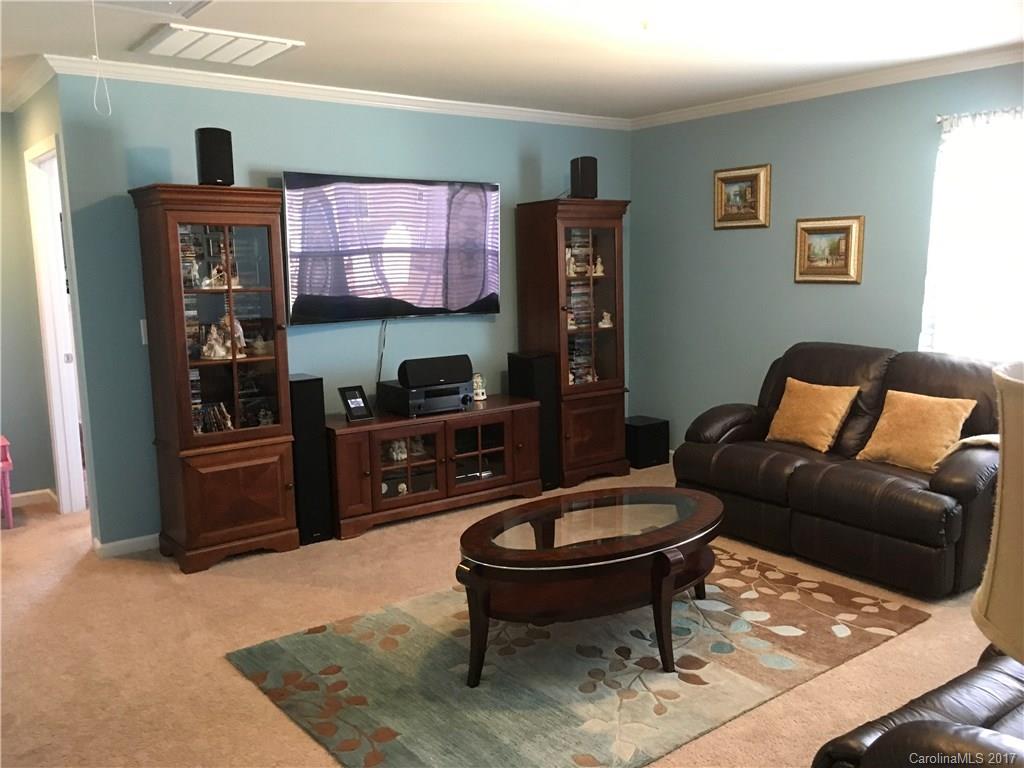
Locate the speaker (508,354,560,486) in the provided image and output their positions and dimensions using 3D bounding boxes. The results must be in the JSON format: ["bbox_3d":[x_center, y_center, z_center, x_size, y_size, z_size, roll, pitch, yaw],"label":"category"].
[{"bbox_3d":[0.142,0.230,5.569,0.201,0.871,0.256,-7,10,-37],"label":"speaker"}]

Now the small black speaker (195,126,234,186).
[{"bbox_3d":[-1.418,-1.073,4.098,0.151,0.267,0.151,-7,10,-37],"label":"small black speaker"}]

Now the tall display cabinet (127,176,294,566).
[{"bbox_3d":[-1.499,-0.045,4.388,0.615,1.851,0.456,-7,11,-37],"label":"tall display cabinet"}]

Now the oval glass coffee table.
[{"bbox_3d":[0.343,0.774,3.377,1.310,0.496,0.829,-7,11,-36],"label":"oval glass coffee table"}]

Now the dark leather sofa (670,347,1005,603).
[{"bbox_3d":[1.672,0.338,4.312,0.955,0.975,1.588,-7,10,-37],"label":"dark leather sofa"}]

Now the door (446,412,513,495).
[{"bbox_3d":[-0.189,0.416,5.115,0.477,0.450,0.022,-7,10,-37],"label":"door"}]

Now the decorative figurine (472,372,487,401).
[{"bbox_3d":[-0.206,0.011,5.482,0.080,0.173,0.080,-7,10,-37],"label":"decorative figurine"}]

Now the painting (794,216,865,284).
[{"bbox_3d":[1.879,-0.787,5.095,0.045,0.388,0.439,-7,10,-37],"label":"painting"}]

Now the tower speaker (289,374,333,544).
[{"bbox_3d":[-1.135,0.401,4.662,0.188,0.880,0.253,-7,11,-36],"label":"tower speaker"}]

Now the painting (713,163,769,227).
[{"bbox_3d":[1.489,-1.200,5.543,0.045,0.389,0.439,-7,10,-37],"label":"painting"}]

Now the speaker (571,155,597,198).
[{"bbox_3d":[0.462,-1.327,5.613,0.160,0.269,0.164,-6,10,-31],"label":"speaker"}]

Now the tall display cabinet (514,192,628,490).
[{"bbox_3d":[0.429,-0.286,5.823,0.615,1.851,0.456,-7,11,-35],"label":"tall display cabinet"}]

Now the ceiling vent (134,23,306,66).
[{"bbox_3d":[-1.320,-1.511,3.841,0.583,0.022,0.583,-7,10,-37],"label":"ceiling vent"}]

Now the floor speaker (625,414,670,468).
[{"bbox_3d":[0.940,0.423,6.215,0.284,0.320,0.276,-7,11,-36],"label":"floor speaker"}]

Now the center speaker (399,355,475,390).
[{"bbox_3d":[-0.457,-0.082,5.048,0.431,0.170,0.172,-7,2,-36],"label":"center speaker"}]

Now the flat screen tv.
[{"bbox_3d":[-0.677,-0.808,5.166,1.443,0.829,0.062,-7,11,-36],"label":"flat screen tv"}]

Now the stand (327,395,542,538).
[{"bbox_3d":[-0.505,0.454,5.188,1.401,0.601,0.453,-7,11,-36],"label":"stand"}]

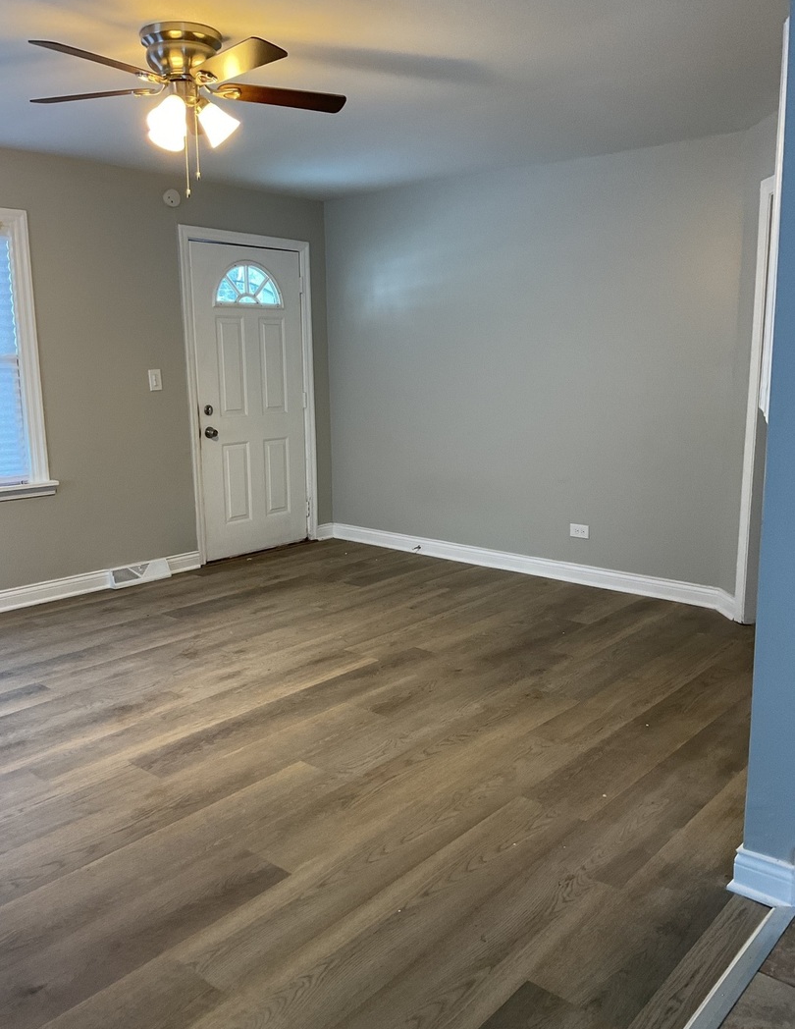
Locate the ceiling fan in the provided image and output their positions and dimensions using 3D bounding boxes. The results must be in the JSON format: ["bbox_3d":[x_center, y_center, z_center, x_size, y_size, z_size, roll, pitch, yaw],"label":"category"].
[{"bbox_3d":[-0.724,-1.365,3.021,1.080,0.500,1.100,8,14,41],"label":"ceiling fan"}]

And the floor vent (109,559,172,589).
[{"bbox_3d":[-1.571,0.355,5.448,0.060,0.122,0.395,8,14,41],"label":"floor vent"}]

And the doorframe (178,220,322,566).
[{"bbox_3d":[-0.972,-0.784,6.010,0.100,2.145,1.078,8,14,41],"label":"doorframe"}]

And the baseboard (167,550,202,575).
[{"bbox_3d":[-1.367,0.309,5.700,0.025,0.118,0.260,8,14,41],"label":"baseboard"}]

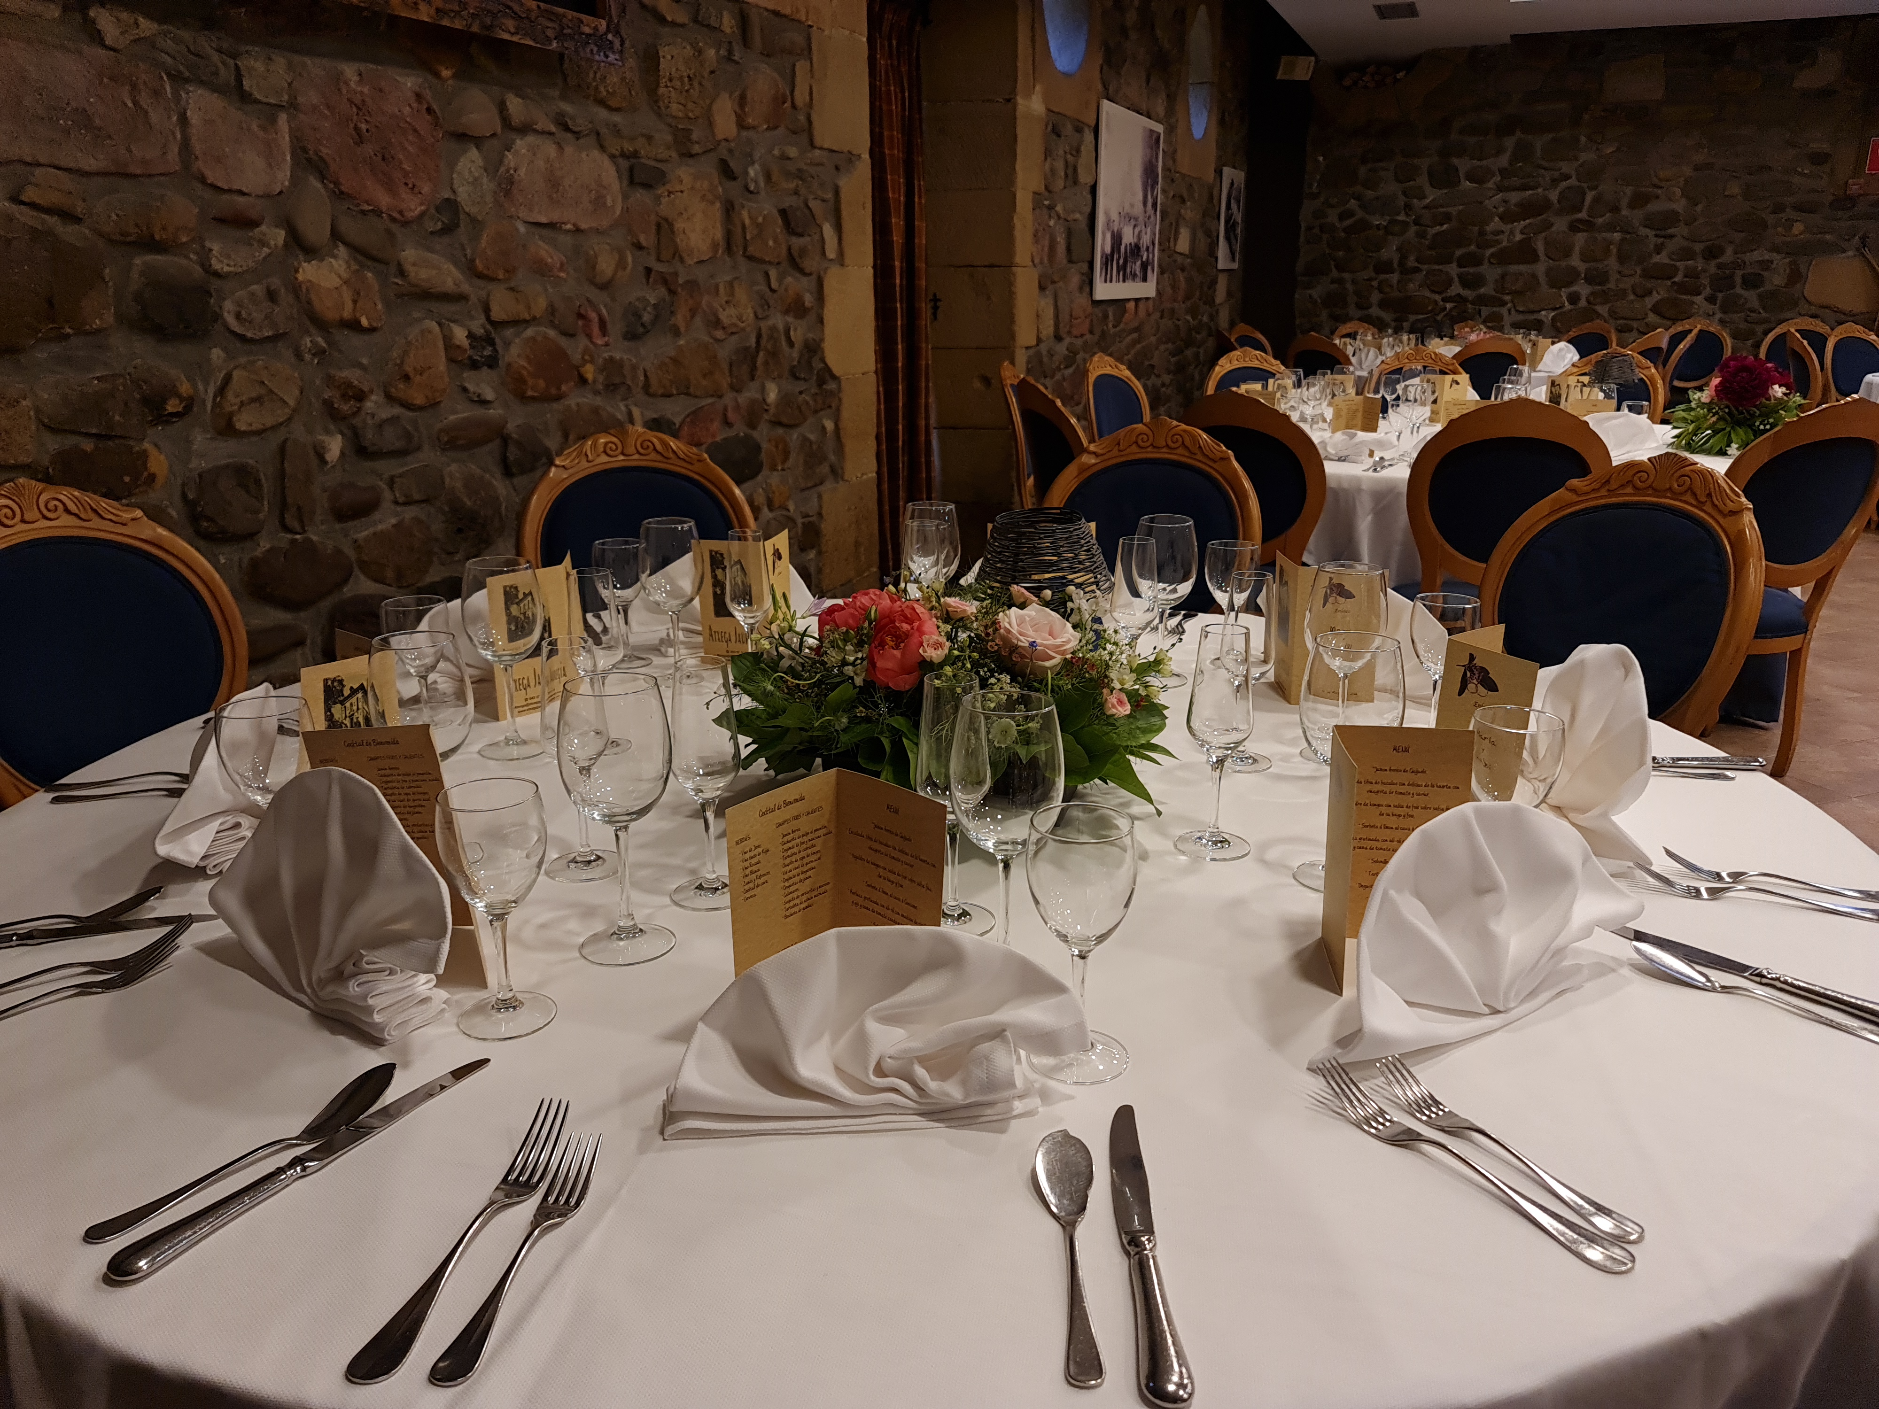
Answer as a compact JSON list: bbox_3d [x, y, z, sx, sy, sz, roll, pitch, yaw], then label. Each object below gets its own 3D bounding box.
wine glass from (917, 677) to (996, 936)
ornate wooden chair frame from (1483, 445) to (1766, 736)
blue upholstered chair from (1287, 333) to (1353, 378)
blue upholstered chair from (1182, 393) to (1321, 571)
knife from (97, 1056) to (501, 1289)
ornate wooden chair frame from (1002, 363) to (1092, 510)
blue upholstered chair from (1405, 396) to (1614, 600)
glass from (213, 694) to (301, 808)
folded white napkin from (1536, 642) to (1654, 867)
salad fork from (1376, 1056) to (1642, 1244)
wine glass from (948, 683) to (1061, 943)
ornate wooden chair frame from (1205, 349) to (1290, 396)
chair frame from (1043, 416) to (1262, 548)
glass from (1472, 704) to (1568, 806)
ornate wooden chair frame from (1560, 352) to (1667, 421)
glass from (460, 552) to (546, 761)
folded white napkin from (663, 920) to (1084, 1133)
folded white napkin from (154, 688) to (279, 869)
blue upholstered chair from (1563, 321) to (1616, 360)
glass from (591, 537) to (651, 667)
[{"bbox_3d":[0.011,0.077,1.082,0.066,0.200,0.066,0,17,0],"label":"wine glass"},{"bbox_3d":[1.004,0.094,2.242,0.550,0.975,0.490,-12,20,-34],"label":"ornate wooden chair frame"},{"bbox_3d":[2.530,-2.002,9.113,0.490,0.980,0.560,10,19,28],"label":"blue upholstered chair"},{"bbox_3d":[0.920,-0.379,3.805,0.490,0.980,0.560,10,19,28],"label":"blue upholstered chair"},{"bbox_3d":[-0.361,0.263,0.794,0.022,0.015,0.241,11,20,32],"label":"knife"},{"bbox_3d":[0.516,-0.647,4.720,0.550,0.975,0.490,-8,18,-24],"label":"ornate wooden chair frame"},{"bbox_3d":[1.398,-0.290,3.446,0.485,0.980,0.560,5,18,17],"label":"blue upholstered chair"},{"bbox_3d":[-0.552,0.080,1.135,0.075,0.165,0.075,0,17,0],"label":"glass"},{"bbox_3d":[0.580,0.037,1.211,0.090,0.165,0.210,6,18,19],"label":"folded white napkin"},{"bbox_3d":[0.333,0.257,0.798,0.024,0.022,0.176,-10,20,-30],"label":"salad fork"},{"bbox_3d":[0.050,0.098,0.991,0.081,0.212,0.081,0,17,0],"label":"wine glass"},{"bbox_3d":[1.585,-1.207,6.592,0.490,0.975,0.550,-5,17,-17],"label":"ornate wooden chair frame"},{"bbox_3d":[0.385,-0.058,2.753,0.490,0.980,0.560,4,18,14],"label":"chair frame"},{"bbox_3d":[0.460,0.087,1.100,0.072,0.167,0.072,0,17,0],"label":"glass"},{"bbox_3d":[2.920,-1.098,6.158,0.490,0.980,0.560,13,21,37],"label":"ornate wooden chair frame"},{"bbox_3d":[-0.477,-0.049,1.488,0.087,0.203,0.087,0,17,0],"label":"glass"},{"bbox_3d":[-0.037,0.186,0.809,0.240,0.110,0.090,-1,17,-5],"label":"folded white napkin"},{"bbox_3d":[-0.630,0.056,1.235,0.130,0.145,0.180,-5,18,-16],"label":"folded white napkin"},{"bbox_3d":[4.027,-1.925,8.729,0.560,0.980,0.485,-12,20,-32],"label":"blue upholstered chair"},{"bbox_3d":[-0.414,-0.131,1.781,0.068,0.161,0.068,0,17,0],"label":"glass"}]

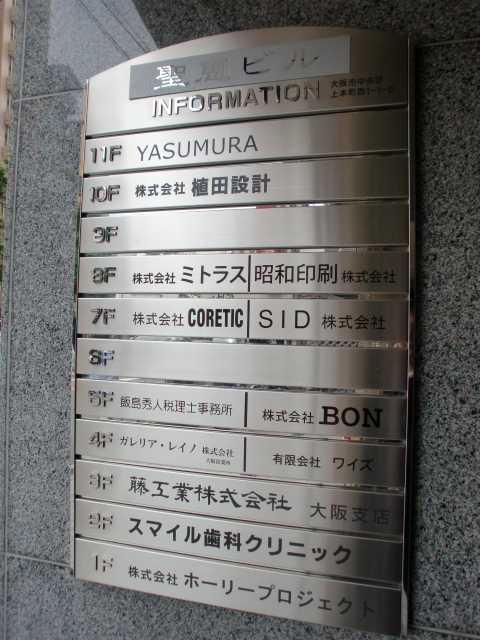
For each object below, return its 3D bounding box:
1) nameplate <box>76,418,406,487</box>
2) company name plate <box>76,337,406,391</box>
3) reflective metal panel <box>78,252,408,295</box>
[{"bbox_3d":[-0.015,0.153,0.613,0.400,0.045,0.015,1,0,16],"label":"nameplate"},{"bbox_3d":[-0.013,0.050,0.614,0.400,0.045,0.015,1,0,16],"label":"company name plate"},{"bbox_3d":[-0.011,-0.053,0.615,0.400,0.045,0.015,1,0,16],"label":"reflective metal panel"}]

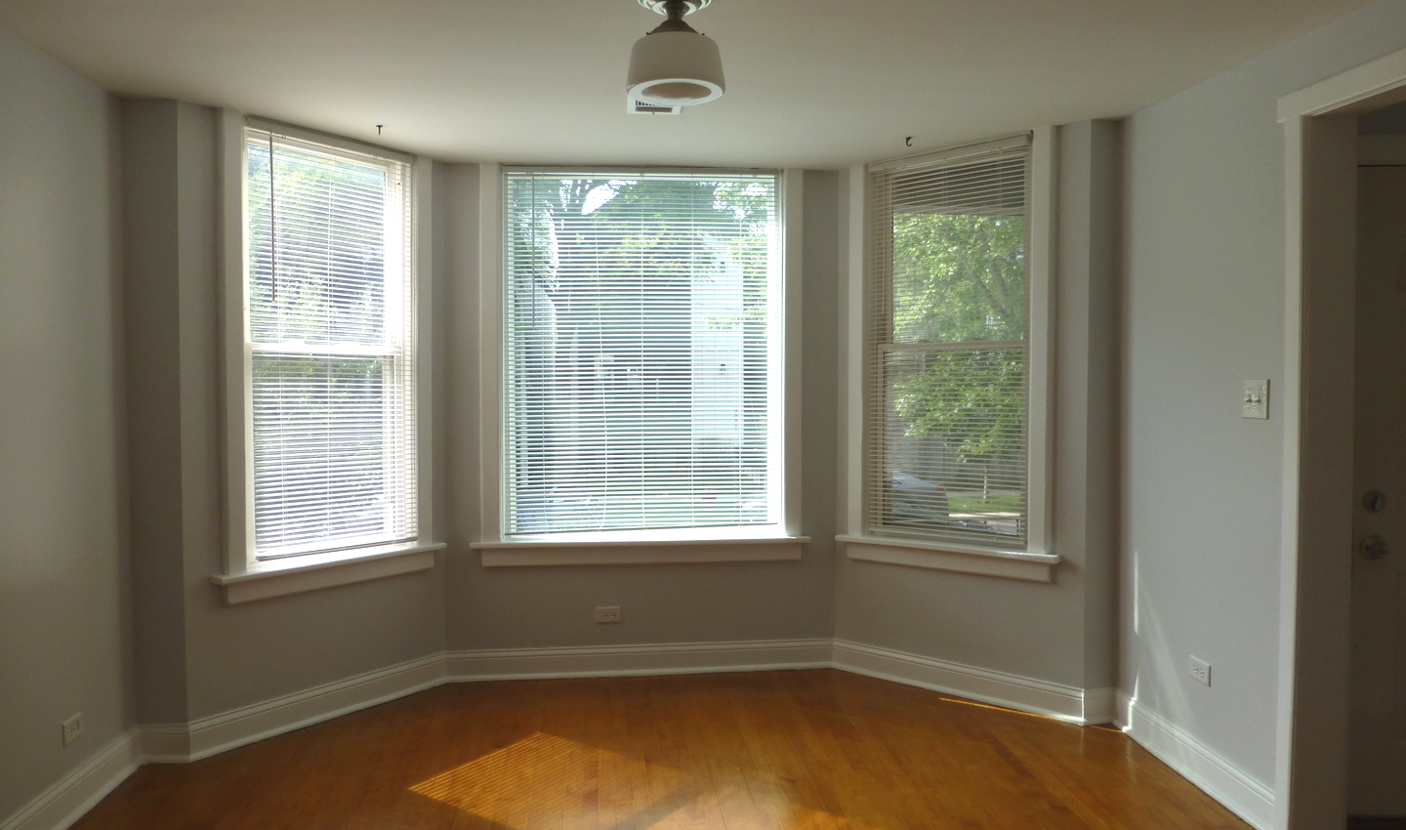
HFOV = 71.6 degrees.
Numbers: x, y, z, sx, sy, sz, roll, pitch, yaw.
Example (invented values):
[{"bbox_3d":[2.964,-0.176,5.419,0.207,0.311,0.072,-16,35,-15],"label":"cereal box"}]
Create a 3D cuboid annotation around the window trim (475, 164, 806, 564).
[{"bbox_3d":[-0.274,-0.222,4.444,1.544,1.802,0.100,0,2,-7],"label":"window trim"}]

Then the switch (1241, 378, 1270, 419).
[{"bbox_3d":[1.673,-0.047,2.960,0.018,0.117,0.116,0,2,-7],"label":"switch"}]

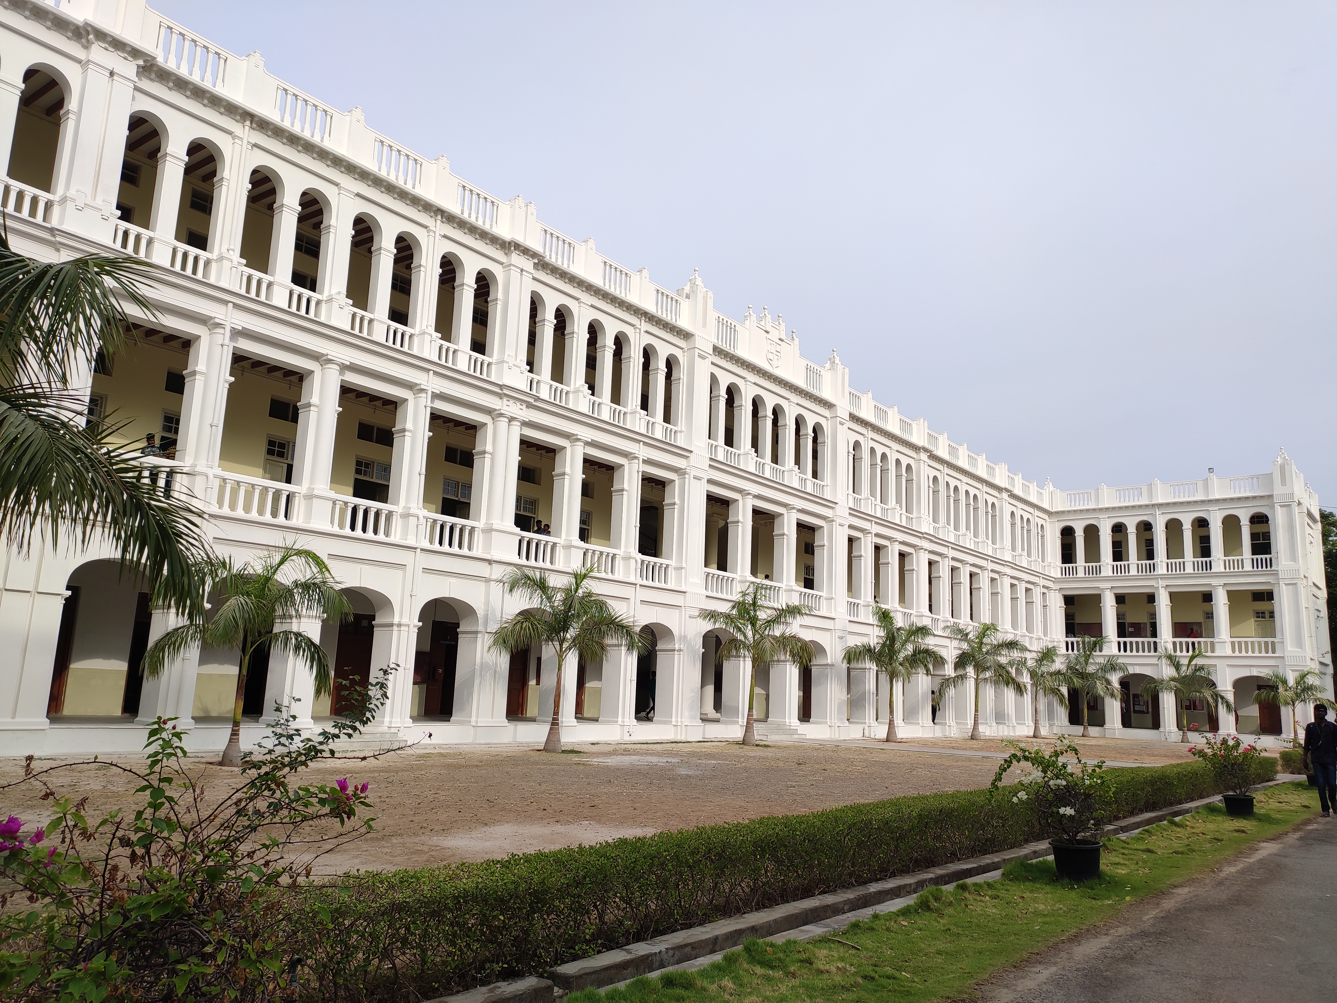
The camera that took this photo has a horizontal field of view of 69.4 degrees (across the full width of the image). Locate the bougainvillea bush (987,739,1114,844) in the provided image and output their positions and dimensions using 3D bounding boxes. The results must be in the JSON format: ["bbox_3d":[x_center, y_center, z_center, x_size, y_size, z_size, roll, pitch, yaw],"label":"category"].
[{"bbox_3d":[3.504,2.644,8.838,1.021,0.933,0.894,-2,-11,22],"label":"bougainvillea bush"}]

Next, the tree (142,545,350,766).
[{"bbox_3d":[-7.598,2.742,17.384,3.333,3.921,3.265,7,-11,-23],"label":"tree"}]

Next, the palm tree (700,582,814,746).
[{"bbox_3d":[2.844,5.193,31.110,3.573,5.178,3.499,1,-11,5],"label":"palm tree"}]

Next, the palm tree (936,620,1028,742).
[{"bbox_3d":[14.664,8.311,44.959,3.888,5.360,3.888,-6,-14,38],"label":"palm tree"}]

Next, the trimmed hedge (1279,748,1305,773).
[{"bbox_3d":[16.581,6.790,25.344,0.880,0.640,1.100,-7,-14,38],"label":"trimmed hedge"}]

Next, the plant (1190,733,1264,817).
[{"bbox_3d":[8.227,4.017,14.214,0.923,1.195,0.875,-4,-12,30],"label":"plant"}]

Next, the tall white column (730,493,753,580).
[{"bbox_3d":[2.656,1.295,34.818,0.693,3.087,0.504,-7,-14,38],"label":"tall white column"}]

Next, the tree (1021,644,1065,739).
[{"bbox_3d":[19.702,9.981,50.801,2.694,4.917,2.694,-2,-11,21],"label":"tree"}]

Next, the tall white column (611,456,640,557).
[{"bbox_3d":[-1.379,0.190,29.781,0.720,3.100,0.640,-7,-14,39],"label":"tall white column"}]

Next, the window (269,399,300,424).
[{"bbox_3d":[-9.764,-2.264,24.863,0.120,0.505,1.162,-6,-13,38],"label":"window"}]

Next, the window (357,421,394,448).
[{"bbox_3d":[-8.125,-1.862,26.829,0.140,0.550,1.240,-7,-14,39],"label":"window"}]

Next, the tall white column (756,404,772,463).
[{"bbox_3d":[3.615,-2.414,36.410,0.409,1.743,0.420,-7,-14,38],"label":"tall white column"}]

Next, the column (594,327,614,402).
[{"bbox_3d":[-1.965,-3.956,29.658,0.409,1.743,0.420,-7,-14,38],"label":"column"}]

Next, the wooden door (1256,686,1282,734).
[{"bbox_3d":[35.929,12.413,57.618,1.320,2.836,0.120,-6,-14,38],"label":"wooden door"}]

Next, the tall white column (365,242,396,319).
[{"bbox_3d":[-7.019,-5.316,23.642,0.430,1.800,0.440,-6,-13,38],"label":"tall white column"}]

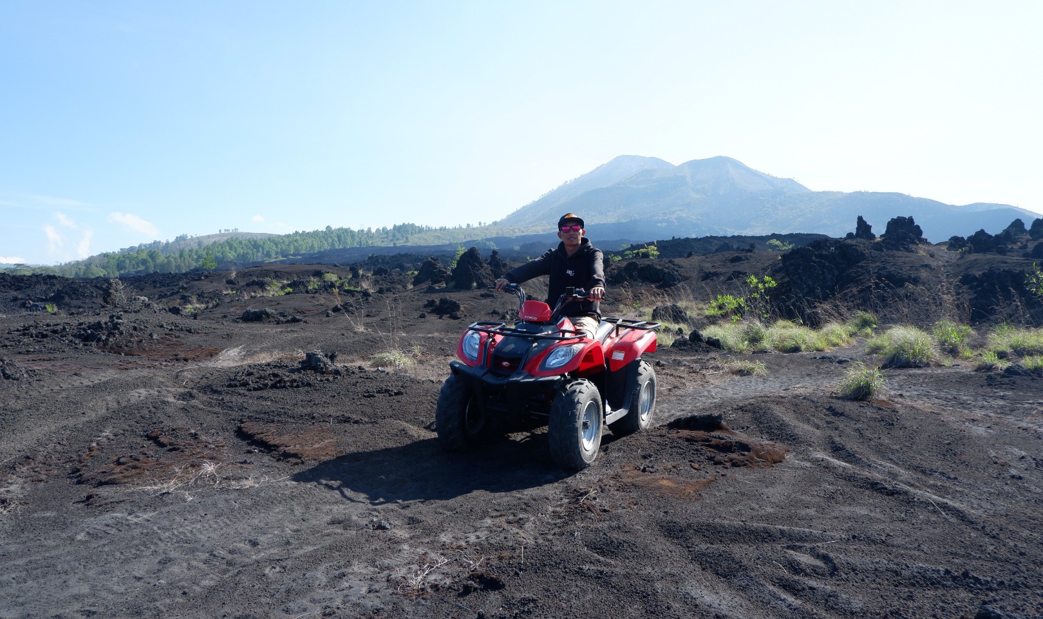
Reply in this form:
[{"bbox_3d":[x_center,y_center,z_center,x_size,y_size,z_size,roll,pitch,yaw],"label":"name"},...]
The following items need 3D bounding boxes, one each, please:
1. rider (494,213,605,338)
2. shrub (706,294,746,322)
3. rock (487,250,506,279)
[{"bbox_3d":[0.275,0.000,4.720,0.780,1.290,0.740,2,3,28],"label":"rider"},{"bbox_3d":[3.547,-0.021,11.600,0.660,0.530,0.560,1,3,17],"label":"shrub"},{"bbox_3d":[-1.027,-1.867,28.000,0.800,1.250,0.800,1,3,0],"label":"rock"}]

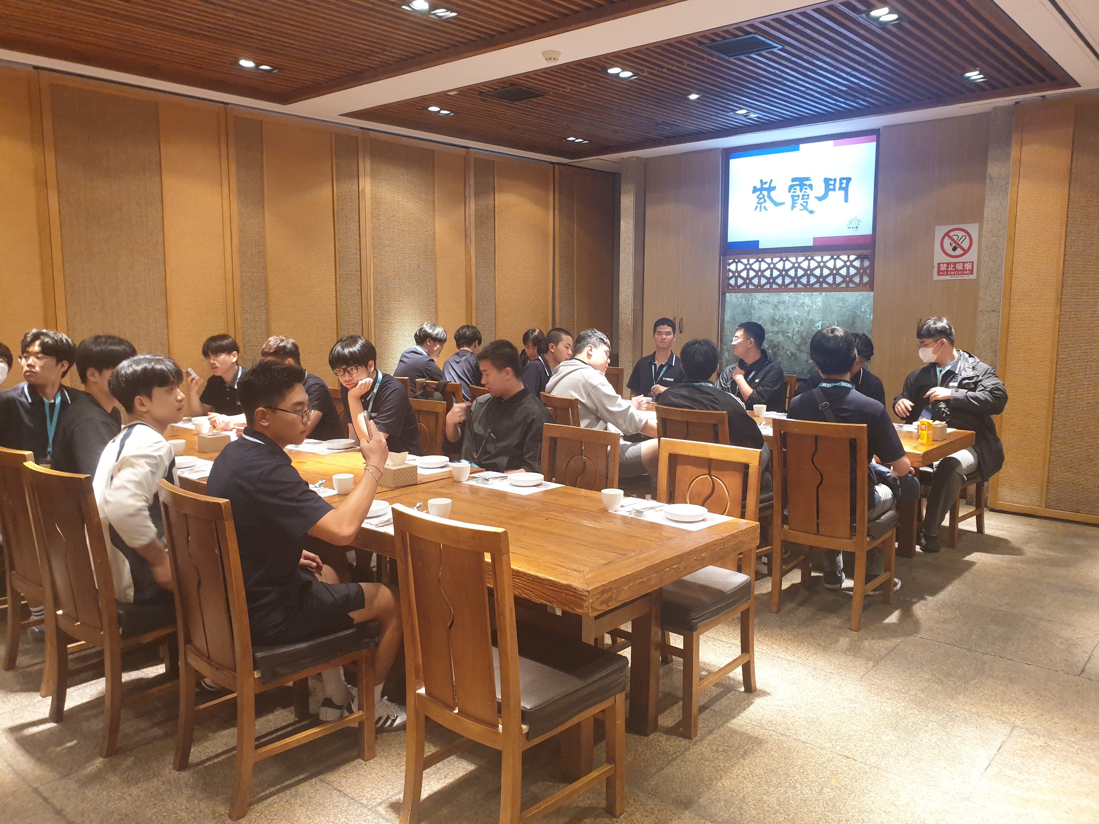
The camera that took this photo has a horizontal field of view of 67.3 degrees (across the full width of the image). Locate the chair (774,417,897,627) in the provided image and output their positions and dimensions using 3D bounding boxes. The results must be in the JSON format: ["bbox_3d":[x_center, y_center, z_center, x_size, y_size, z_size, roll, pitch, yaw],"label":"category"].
[{"bbox_3d":[1.401,0.494,4.035,0.440,0.955,0.500,6,10,40],"label":"chair"}]

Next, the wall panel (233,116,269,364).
[{"bbox_3d":[-2.119,-0.718,5.951,0.050,2.700,0.222,7,10,42],"label":"wall panel"}]

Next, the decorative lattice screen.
[{"bbox_3d":[2.096,-1.188,7.079,1.394,0.325,0.045,7,10,42],"label":"decorative lattice screen"}]

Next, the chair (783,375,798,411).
[{"bbox_3d":[1.556,0.205,6.153,0.414,0.962,0.513,7,10,42],"label":"chair"}]

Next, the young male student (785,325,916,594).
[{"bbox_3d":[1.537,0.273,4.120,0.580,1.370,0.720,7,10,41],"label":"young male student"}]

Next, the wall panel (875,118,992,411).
[{"bbox_3d":[2.849,-0.767,6.285,0.750,2.800,0.050,7,10,41],"label":"wall panel"}]

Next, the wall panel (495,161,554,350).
[{"bbox_3d":[-0.261,-1.016,8.395,0.060,2.900,0.810,7,10,44],"label":"wall panel"}]

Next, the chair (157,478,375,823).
[{"bbox_3d":[-0.903,0.676,2.663,0.421,0.962,0.509,7,10,42],"label":"chair"}]

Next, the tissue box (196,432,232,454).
[{"bbox_3d":[-1.791,0.163,4.413,0.125,0.085,0.125,6,9,41],"label":"tissue box"}]

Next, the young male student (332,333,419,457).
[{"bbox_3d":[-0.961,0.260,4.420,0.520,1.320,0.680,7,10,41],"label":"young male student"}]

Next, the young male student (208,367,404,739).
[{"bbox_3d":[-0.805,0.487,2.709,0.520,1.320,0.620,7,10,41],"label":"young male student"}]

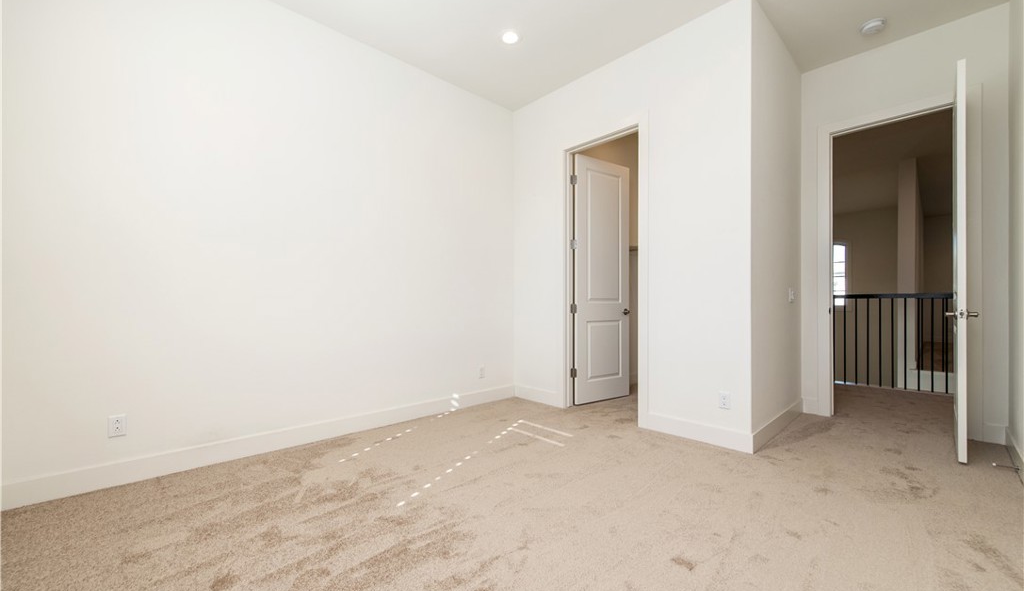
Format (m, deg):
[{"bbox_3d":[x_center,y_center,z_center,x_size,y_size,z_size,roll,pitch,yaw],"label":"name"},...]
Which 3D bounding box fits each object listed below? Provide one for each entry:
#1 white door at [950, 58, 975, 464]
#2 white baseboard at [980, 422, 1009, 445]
[{"bbox_3d":[2.973,-0.196,2.636,0.762,2.420,0.037,0,-1,-43],"label":"white door"},{"bbox_3d":[3.361,0.974,2.774,0.016,0.126,0.133,0,-1,-43],"label":"white baseboard"}]

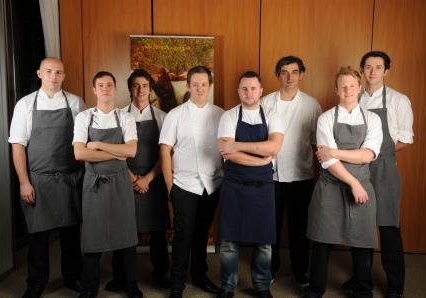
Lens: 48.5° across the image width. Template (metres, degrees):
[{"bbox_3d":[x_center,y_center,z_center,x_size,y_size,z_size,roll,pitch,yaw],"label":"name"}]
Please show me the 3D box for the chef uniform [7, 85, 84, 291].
[{"bbox_3d":[-1.289,0.326,3.694,0.550,1.586,0.380,-2,9,-14],"label":"chef uniform"}]

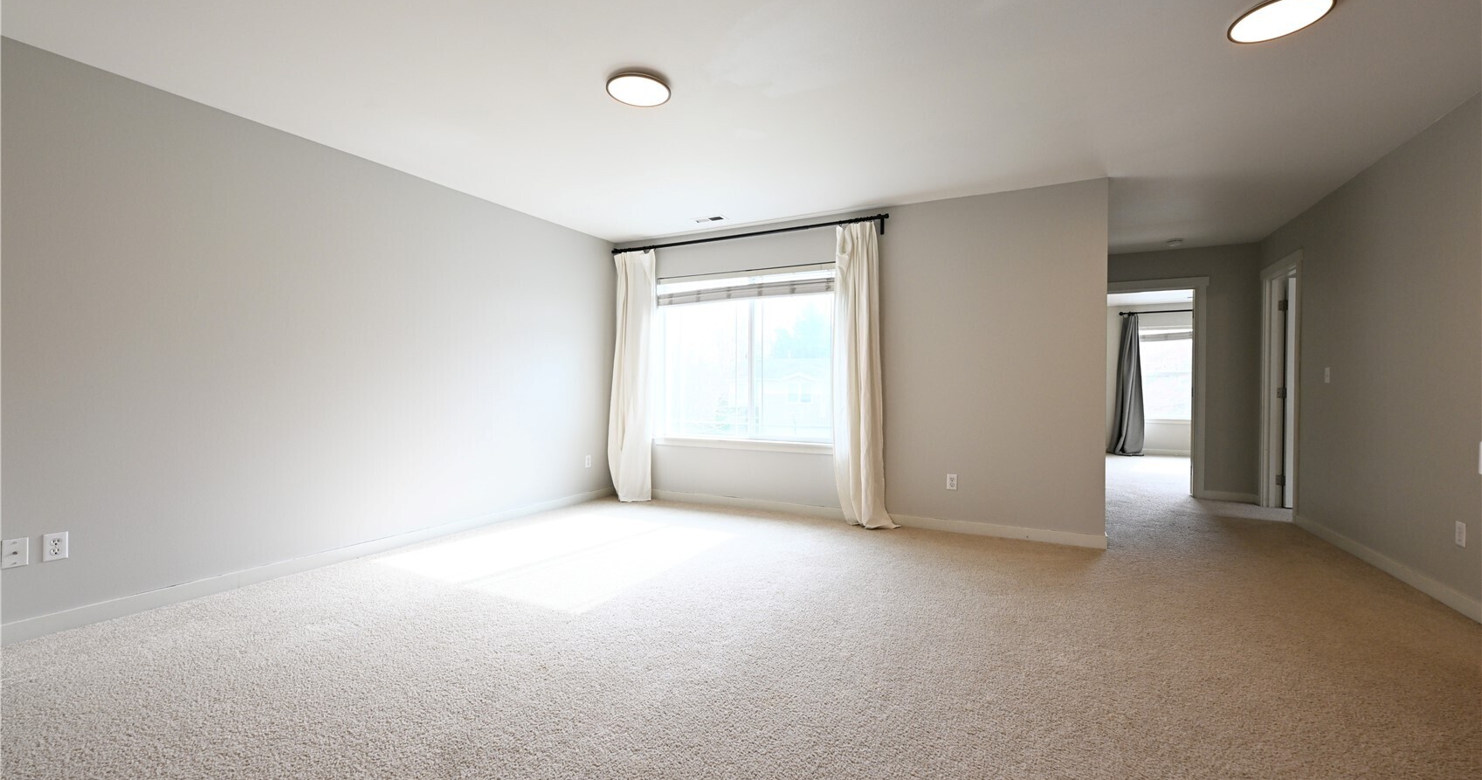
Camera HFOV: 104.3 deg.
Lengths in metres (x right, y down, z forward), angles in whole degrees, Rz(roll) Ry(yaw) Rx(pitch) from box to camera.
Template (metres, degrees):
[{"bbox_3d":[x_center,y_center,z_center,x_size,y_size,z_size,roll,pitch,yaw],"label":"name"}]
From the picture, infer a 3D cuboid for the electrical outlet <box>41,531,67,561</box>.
[{"bbox_3d":[-2.883,0.662,2.429,0.009,0.114,0.071,1,0,28],"label":"electrical outlet"}]

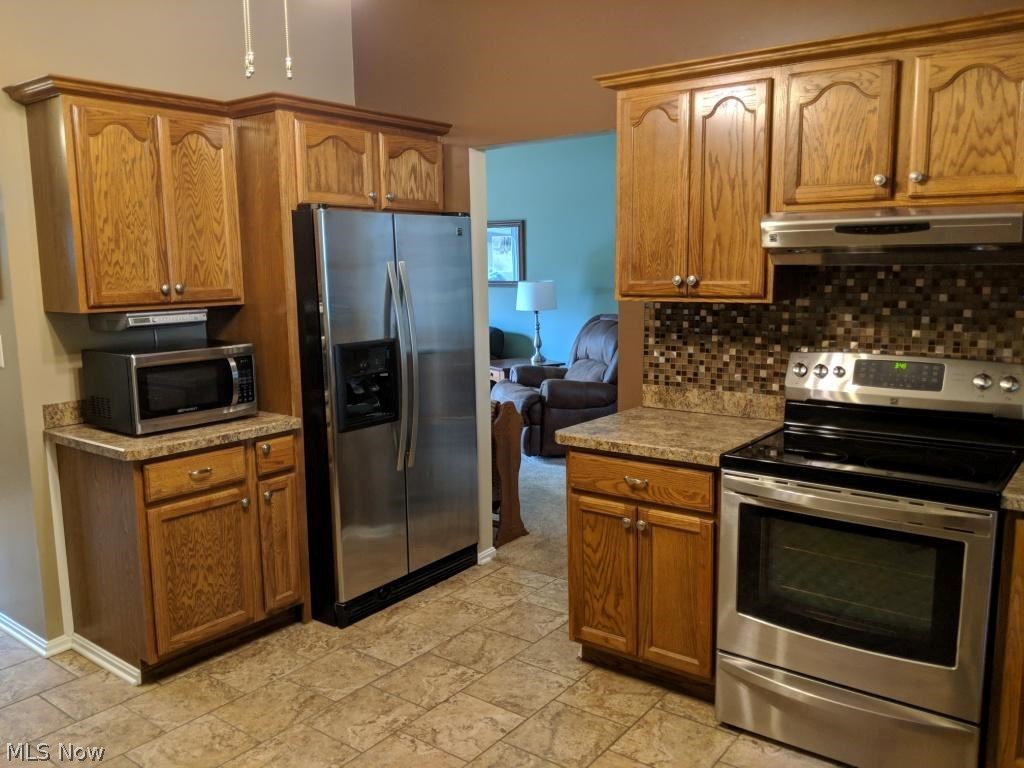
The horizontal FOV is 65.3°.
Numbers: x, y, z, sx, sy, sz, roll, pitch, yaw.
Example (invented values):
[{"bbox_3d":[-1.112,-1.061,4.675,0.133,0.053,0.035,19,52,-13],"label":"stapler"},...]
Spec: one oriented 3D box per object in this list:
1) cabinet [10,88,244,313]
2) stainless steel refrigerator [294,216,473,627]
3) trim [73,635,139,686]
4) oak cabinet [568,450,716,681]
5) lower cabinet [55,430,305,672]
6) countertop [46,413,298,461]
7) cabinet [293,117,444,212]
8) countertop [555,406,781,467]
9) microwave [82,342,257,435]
[{"bbox_3d":[-1.490,-0.707,3.223,0.309,0.791,0.695,6,11,37],"label":"cabinet"},{"bbox_3d":[-0.741,0.091,3.842,0.800,1.754,0.905,6,11,37],"label":"stainless steel refrigerator"},{"bbox_3d":[-1.592,1.071,3.103,0.520,0.059,0.015,6,11,37],"label":"trim"},{"bbox_3d":[0.633,0.603,3.057,0.567,0.809,0.647,6,11,37],"label":"oak cabinet"},{"bbox_3d":[-1.353,0.612,3.321,0.596,0.836,0.708,6,11,37],"label":"lower cabinet"},{"bbox_3d":[-1.359,0.184,3.234,0.624,0.040,0.746,6,11,37],"label":"countertop"},{"bbox_3d":[-0.860,-0.991,3.775,0.613,0.374,0.966,6,11,37],"label":"cabinet"},{"bbox_3d":[0.613,0.182,3.019,0.620,0.039,0.652,6,11,37],"label":"countertop"},{"bbox_3d":[-1.408,0.000,3.305,0.413,0.306,0.506,6,11,39],"label":"microwave"}]

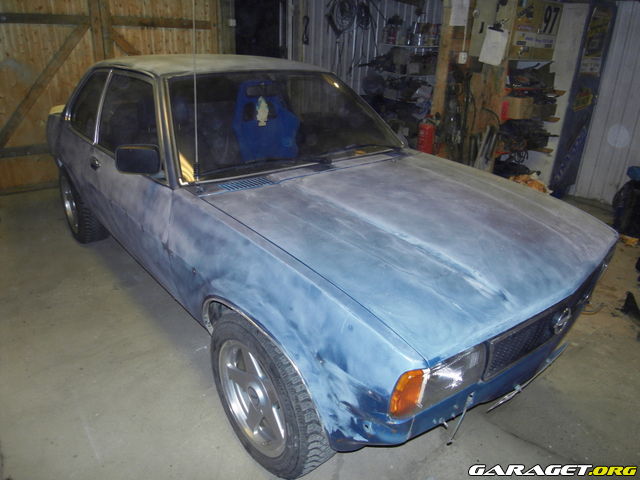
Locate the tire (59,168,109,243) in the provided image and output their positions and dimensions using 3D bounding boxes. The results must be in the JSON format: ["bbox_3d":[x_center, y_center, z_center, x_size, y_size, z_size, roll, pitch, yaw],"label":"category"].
[{"bbox_3d":[-1.784,-0.268,3.393,0.195,0.585,0.585,-17,29,-37],"label":"tire"}]

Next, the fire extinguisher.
[{"bbox_3d":[1.023,-0.943,4.348,0.170,0.500,0.170,10,24,19],"label":"fire extinguisher"}]

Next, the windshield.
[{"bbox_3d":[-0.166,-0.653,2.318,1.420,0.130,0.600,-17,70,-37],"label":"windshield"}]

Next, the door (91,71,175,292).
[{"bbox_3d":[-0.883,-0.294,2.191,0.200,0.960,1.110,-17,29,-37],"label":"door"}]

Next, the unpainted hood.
[{"bbox_3d":[0.434,-0.099,1.761,1.390,0.145,1.150,-17,35,-37],"label":"unpainted hood"}]

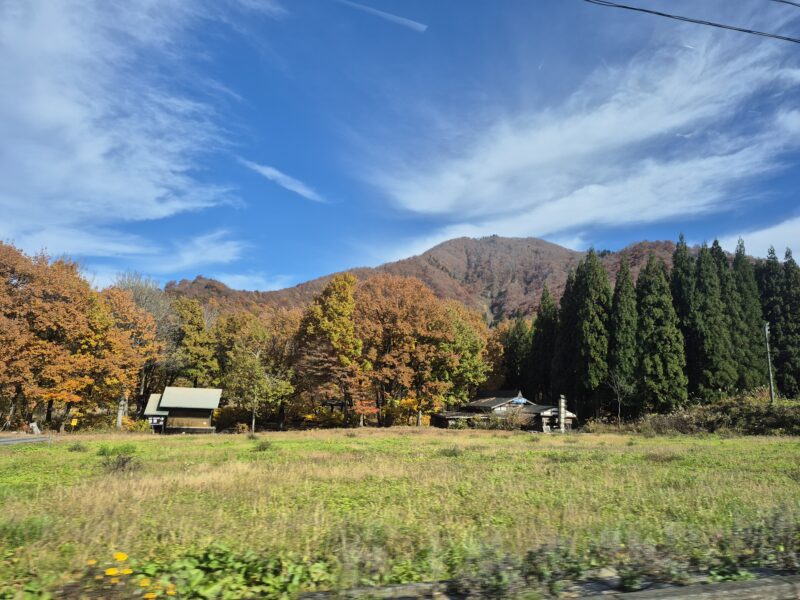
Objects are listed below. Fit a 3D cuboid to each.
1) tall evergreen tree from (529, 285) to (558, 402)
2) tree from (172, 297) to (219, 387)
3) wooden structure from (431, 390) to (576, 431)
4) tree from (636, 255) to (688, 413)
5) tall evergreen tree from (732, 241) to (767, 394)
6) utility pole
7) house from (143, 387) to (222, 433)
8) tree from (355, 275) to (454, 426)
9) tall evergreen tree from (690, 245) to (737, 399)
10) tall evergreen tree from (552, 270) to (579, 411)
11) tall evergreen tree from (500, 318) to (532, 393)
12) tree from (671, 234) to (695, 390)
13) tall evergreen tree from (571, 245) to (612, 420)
[{"bbox_3d":[22.137,7.796,80.007,5.200,20.760,5.200,-2,-11,15],"label":"tall evergreen tree"},{"bbox_3d":[-27.974,8.187,73.251,6.231,17.535,6.231,3,-9,-21],"label":"tree"},{"bbox_3d":[13.437,14.345,69.000,16.500,5.000,9.000,3,-9,-18],"label":"wooden structure"},{"bbox_3d":[31.695,4.342,65.076,6.600,20.540,6.600,-4,-12,26],"label":"tree"},{"bbox_3d":[56.026,2.709,85.853,6.006,25.981,6.006,-5,-10,33],"label":"tall evergreen tree"},{"bbox_3d":[43.511,7.407,62.681,0.400,9.547,0.400,-6,-10,34],"label":"utility pole"},{"bbox_3d":[-19.291,9.769,47.396,6.200,4.150,4.000,3,-11,-11],"label":"house"},{"bbox_3d":[0.832,6.457,69.420,12.794,19.915,11.515,0,-8,1],"label":"tree"},{"bbox_3d":[46.448,3.272,79.696,6.310,23.785,6.310,-5,-9,30],"label":"tall evergreen tree"},{"bbox_3d":[24.467,6.275,74.271,5.200,21.420,5.200,-3,-12,18],"label":"tall evergreen tree"},{"bbox_3d":[18.786,11.174,85.426,5.300,16.600,5.300,-2,-11,12],"label":"tall evergreen tree"},{"bbox_3d":[38.222,3.142,69.909,5.200,24.540,5.200,-5,-13,28],"label":"tree"},{"bbox_3d":[26.144,4.428,70.803,5.800,23.440,5.800,-3,-12,20],"label":"tall evergreen tree"}]

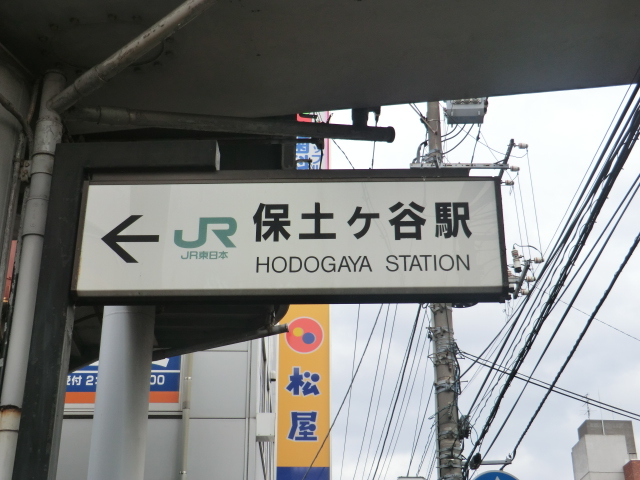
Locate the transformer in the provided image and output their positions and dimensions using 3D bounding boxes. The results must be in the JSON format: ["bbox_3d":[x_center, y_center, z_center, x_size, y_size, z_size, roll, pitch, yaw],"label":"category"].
[{"bbox_3d":[2.453,-2.203,17.352,0.680,0.480,0.380,0,-25,0],"label":"transformer"}]

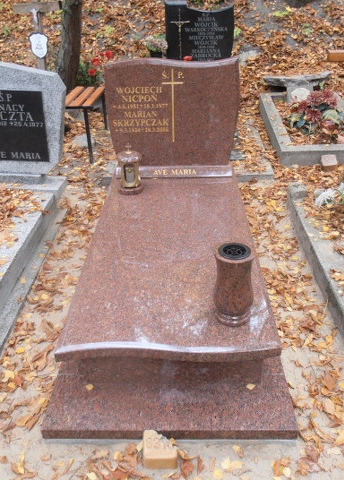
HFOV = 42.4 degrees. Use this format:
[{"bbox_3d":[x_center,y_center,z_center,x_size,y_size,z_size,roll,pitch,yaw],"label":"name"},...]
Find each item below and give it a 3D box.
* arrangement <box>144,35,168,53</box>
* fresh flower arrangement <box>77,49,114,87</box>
[{"bbox_3d":[-0.157,-1.993,4.504,0.250,0.200,0.220,0,30,0],"label":"arrangement"},{"bbox_3d":[-0.800,-1.801,4.671,0.380,0.380,0.330,0,30,0],"label":"fresh flower arrangement"}]

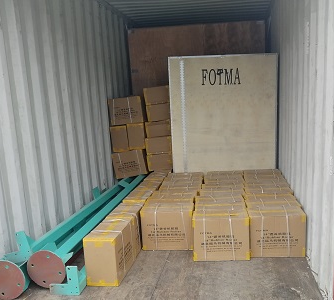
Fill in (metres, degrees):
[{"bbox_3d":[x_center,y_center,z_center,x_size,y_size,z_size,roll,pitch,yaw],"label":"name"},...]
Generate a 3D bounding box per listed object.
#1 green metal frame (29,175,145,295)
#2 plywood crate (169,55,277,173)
[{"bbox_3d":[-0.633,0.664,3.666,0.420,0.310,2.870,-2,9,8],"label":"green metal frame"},{"bbox_3d":[0.782,-0.354,4.573,1.371,1.871,0.900,-2,9,4],"label":"plywood crate"}]

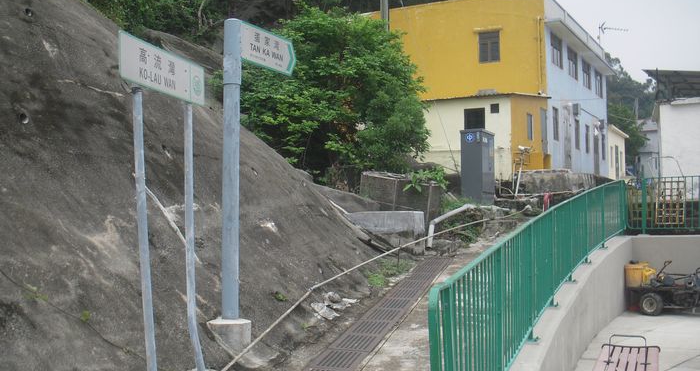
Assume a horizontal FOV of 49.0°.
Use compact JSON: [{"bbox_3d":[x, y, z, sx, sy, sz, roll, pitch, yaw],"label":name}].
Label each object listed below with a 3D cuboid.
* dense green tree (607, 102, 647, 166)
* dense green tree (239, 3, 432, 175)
[{"bbox_3d":[17.377,-3.188,49.000,3.600,4.600,3.500,0,-4,0],"label":"dense green tree"},{"bbox_3d":[-0.363,-2.225,18.000,4.300,4.100,4.000,0,-4,0],"label":"dense green tree"}]

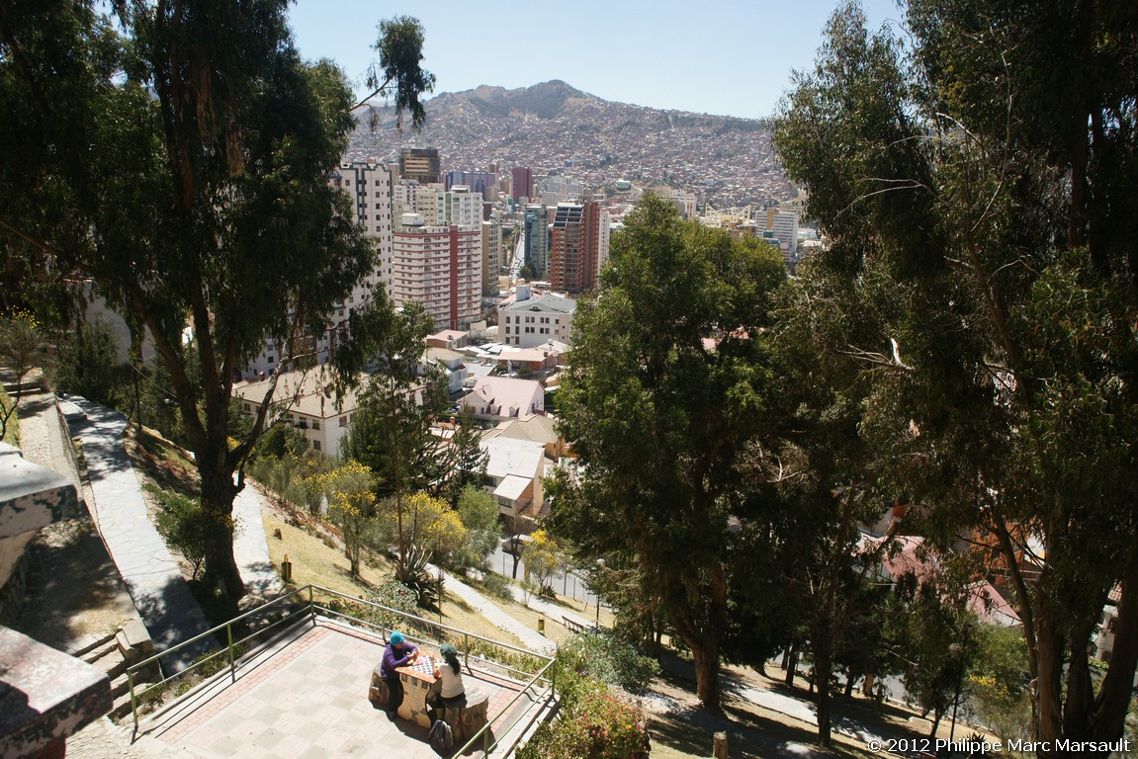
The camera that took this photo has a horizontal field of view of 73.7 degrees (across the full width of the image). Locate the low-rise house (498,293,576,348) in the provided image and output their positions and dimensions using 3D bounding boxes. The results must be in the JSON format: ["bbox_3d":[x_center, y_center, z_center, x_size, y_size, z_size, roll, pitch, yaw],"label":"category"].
[{"bbox_3d":[-9.529,-19.340,248.926,22.300,14.500,24.000,3,13,5],"label":"low-rise house"}]

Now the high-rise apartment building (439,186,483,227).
[{"bbox_3d":[-49.351,-60.964,344.729,13.200,51.500,15.400,11,16,34],"label":"high-rise apartment building"}]

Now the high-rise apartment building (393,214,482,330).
[{"bbox_3d":[-51.701,-43.952,304.377,12.000,44.000,34.000,13,17,39],"label":"high-rise apartment building"}]

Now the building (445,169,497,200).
[{"bbox_3d":[-77.591,-131.594,593.792,41.000,59.500,13.000,-8,17,-36],"label":"building"}]

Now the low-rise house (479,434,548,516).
[{"bbox_3d":[-9.224,15.521,120.779,9.300,7.200,15.000,3,13,5],"label":"low-rise house"}]

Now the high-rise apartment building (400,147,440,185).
[{"bbox_3d":[-105.152,-124.540,538.988,27.000,77.500,13.000,9,15,29],"label":"high-rise apartment building"}]

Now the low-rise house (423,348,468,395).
[{"bbox_3d":[-30.183,-2.432,187.161,8.000,10.000,6.800,8,15,23],"label":"low-rise house"}]

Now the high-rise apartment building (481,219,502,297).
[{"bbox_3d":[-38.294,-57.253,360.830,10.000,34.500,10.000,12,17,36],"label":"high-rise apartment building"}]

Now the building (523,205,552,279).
[{"bbox_3d":[-22.520,-100.385,545.836,13.000,47.500,13.000,11,16,34],"label":"building"}]

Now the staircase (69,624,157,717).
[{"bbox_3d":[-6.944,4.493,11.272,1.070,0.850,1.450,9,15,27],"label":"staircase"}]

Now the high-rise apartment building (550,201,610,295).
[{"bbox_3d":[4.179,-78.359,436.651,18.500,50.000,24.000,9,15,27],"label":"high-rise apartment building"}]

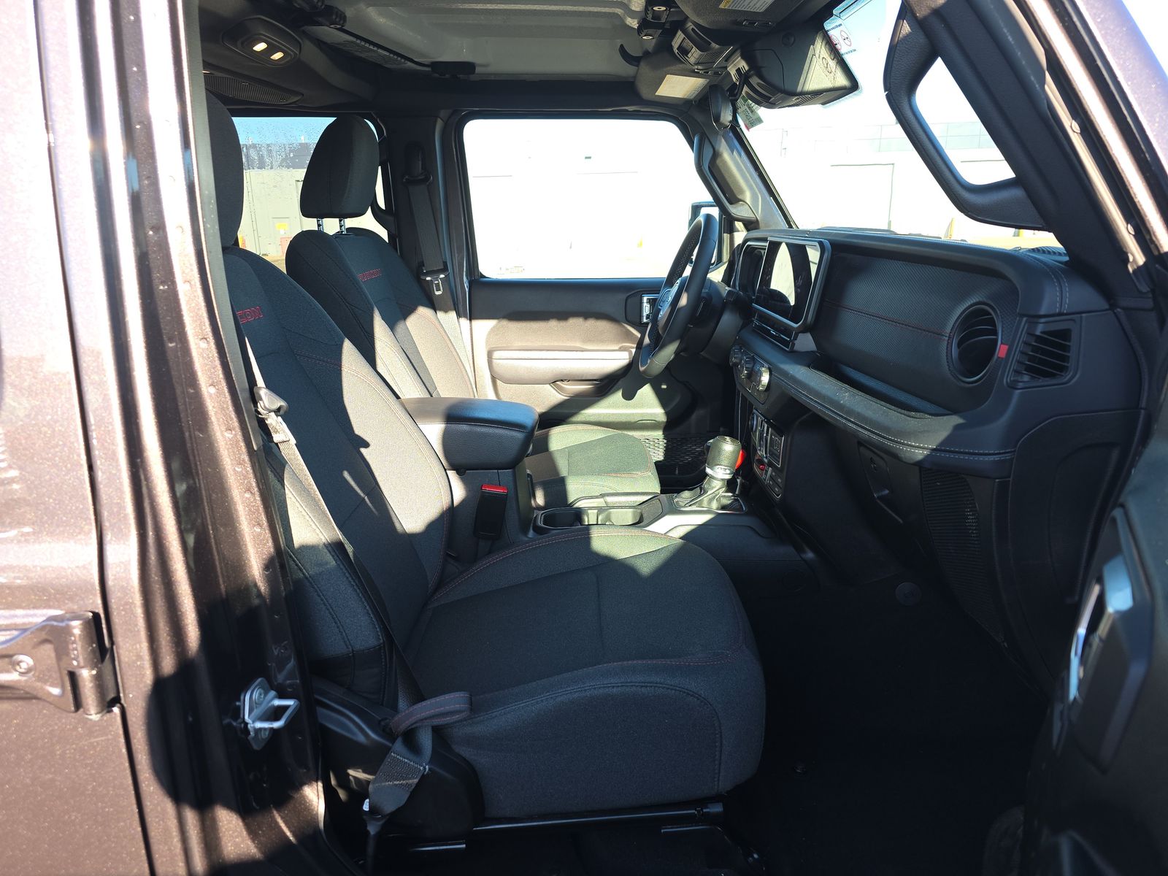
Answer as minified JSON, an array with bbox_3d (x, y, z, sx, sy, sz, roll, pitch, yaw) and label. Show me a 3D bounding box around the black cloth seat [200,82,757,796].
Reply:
[{"bbox_3d":[-0.184,-0.033,1.019,0.806,0.836,0.541,0,15,1],"label":"black cloth seat"}]

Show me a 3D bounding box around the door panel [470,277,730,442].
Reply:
[{"bbox_3d":[0.082,-0.209,2.099,0.796,0.459,0.112,0,15,1],"label":"door panel"}]

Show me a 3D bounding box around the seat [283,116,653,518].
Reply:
[{"bbox_3d":[-0.223,-0.264,1.760,0.806,0.877,0.541,0,15,1],"label":"seat"}]

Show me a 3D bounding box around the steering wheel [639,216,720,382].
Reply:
[{"bbox_3d":[0.218,-0.315,1.762,0.097,0.377,0.377,18,15,-4],"label":"steering wheel"}]

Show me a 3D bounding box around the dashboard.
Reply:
[{"bbox_3d":[0.462,-0.136,1.386,0.347,0.469,1.387,0,15,1],"label":"dashboard"}]

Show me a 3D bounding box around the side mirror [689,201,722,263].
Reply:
[{"bbox_3d":[0.401,-0.587,2.239,0.130,0.200,0.210,-5,16,-12],"label":"side mirror"}]

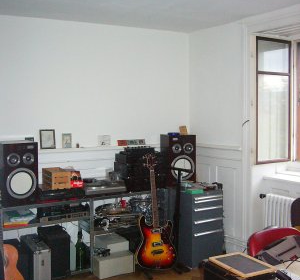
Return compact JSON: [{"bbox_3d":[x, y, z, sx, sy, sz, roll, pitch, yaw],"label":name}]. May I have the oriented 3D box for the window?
[{"bbox_3d":[1.320,-0.412,4.346,0.545,1.320,0.060,-3,4,-32],"label":"window"}]

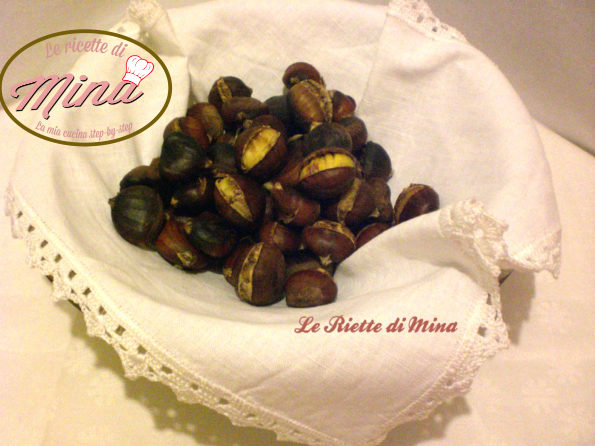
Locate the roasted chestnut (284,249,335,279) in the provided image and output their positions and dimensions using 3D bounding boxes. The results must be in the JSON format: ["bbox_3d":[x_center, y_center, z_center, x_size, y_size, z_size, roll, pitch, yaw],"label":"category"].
[{"bbox_3d":[0.008,0.029,0.422,0.033,0.028,0.029,0,44,0],"label":"roasted chestnut"}]

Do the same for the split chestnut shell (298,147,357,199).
[{"bbox_3d":[0.019,-0.033,0.422,0.037,0.029,0.031,-8,45,-9],"label":"split chestnut shell"}]

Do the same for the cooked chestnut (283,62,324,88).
[{"bbox_3d":[0.004,-0.108,0.490,0.030,0.026,0.028,0,44,0],"label":"cooked chestnut"}]

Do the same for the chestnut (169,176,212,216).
[{"bbox_3d":[-0.069,-0.019,0.430,0.032,0.027,0.028,-11,43,-12],"label":"chestnut"}]

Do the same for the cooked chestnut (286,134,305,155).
[{"bbox_3d":[0.001,-0.052,0.453,0.030,0.026,0.028,0,44,0],"label":"cooked chestnut"}]

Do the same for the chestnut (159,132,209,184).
[{"bbox_3d":[-0.075,-0.043,0.430,0.033,0.029,0.030,0,42,0],"label":"chestnut"}]

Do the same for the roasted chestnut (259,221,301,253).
[{"bbox_3d":[-0.011,0.010,0.420,0.029,0.026,0.028,0,46,0],"label":"roasted chestnut"}]

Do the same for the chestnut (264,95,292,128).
[{"bbox_3d":[-0.012,-0.080,0.480,0.031,0.028,0.028,0,42,0],"label":"chestnut"}]

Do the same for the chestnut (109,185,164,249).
[{"bbox_3d":[-0.106,-0.004,0.430,0.035,0.037,0.038,0,46,0],"label":"chestnut"}]

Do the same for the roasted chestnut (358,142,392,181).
[{"bbox_3d":[0.052,-0.043,0.448,0.029,0.028,0.028,0,44,0],"label":"roasted chestnut"}]

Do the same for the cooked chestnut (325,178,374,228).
[{"bbox_3d":[0.035,-0.014,0.438,0.034,0.029,0.031,0,44,0],"label":"cooked chestnut"}]

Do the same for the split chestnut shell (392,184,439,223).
[{"bbox_3d":[0.079,-0.011,0.430,0.032,0.029,0.030,15,48,14],"label":"split chestnut shell"}]

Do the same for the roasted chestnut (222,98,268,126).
[{"bbox_3d":[-0.037,-0.079,0.462,0.033,0.023,0.028,0,44,0],"label":"roasted chestnut"}]

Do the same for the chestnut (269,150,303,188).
[{"bbox_3d":[-0.006,-0.036,0.437,0.031,0.027,0.029,0,44,0],"label":"chestnut"}]

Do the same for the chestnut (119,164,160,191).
[{"bbox_3d":[-0.107,-0.027,0.452,0.032,0.027,0.029,0,44,0],"label":"chestnut"}]

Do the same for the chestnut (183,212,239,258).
[{"bbox_3d":[-0.056,0.008,0.422,0.034,0.028,0.030,0,44,0],"label":"chestnut"}]

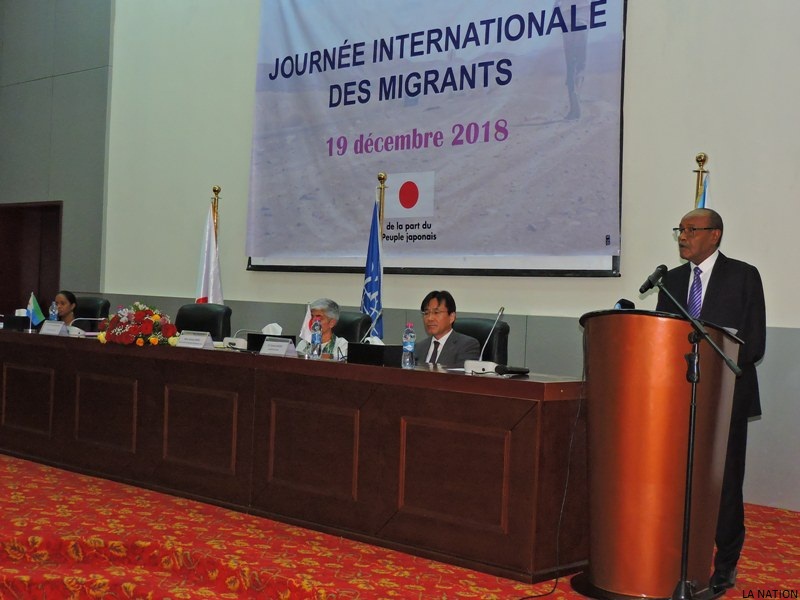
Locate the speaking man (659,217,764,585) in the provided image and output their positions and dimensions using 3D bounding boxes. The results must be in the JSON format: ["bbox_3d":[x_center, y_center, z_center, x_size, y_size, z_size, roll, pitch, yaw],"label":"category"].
[{"bbox_3d":[1.426,0.435,5.268,0.390,1.720,0.520,2,0,-42],"label":"speaking man"}]

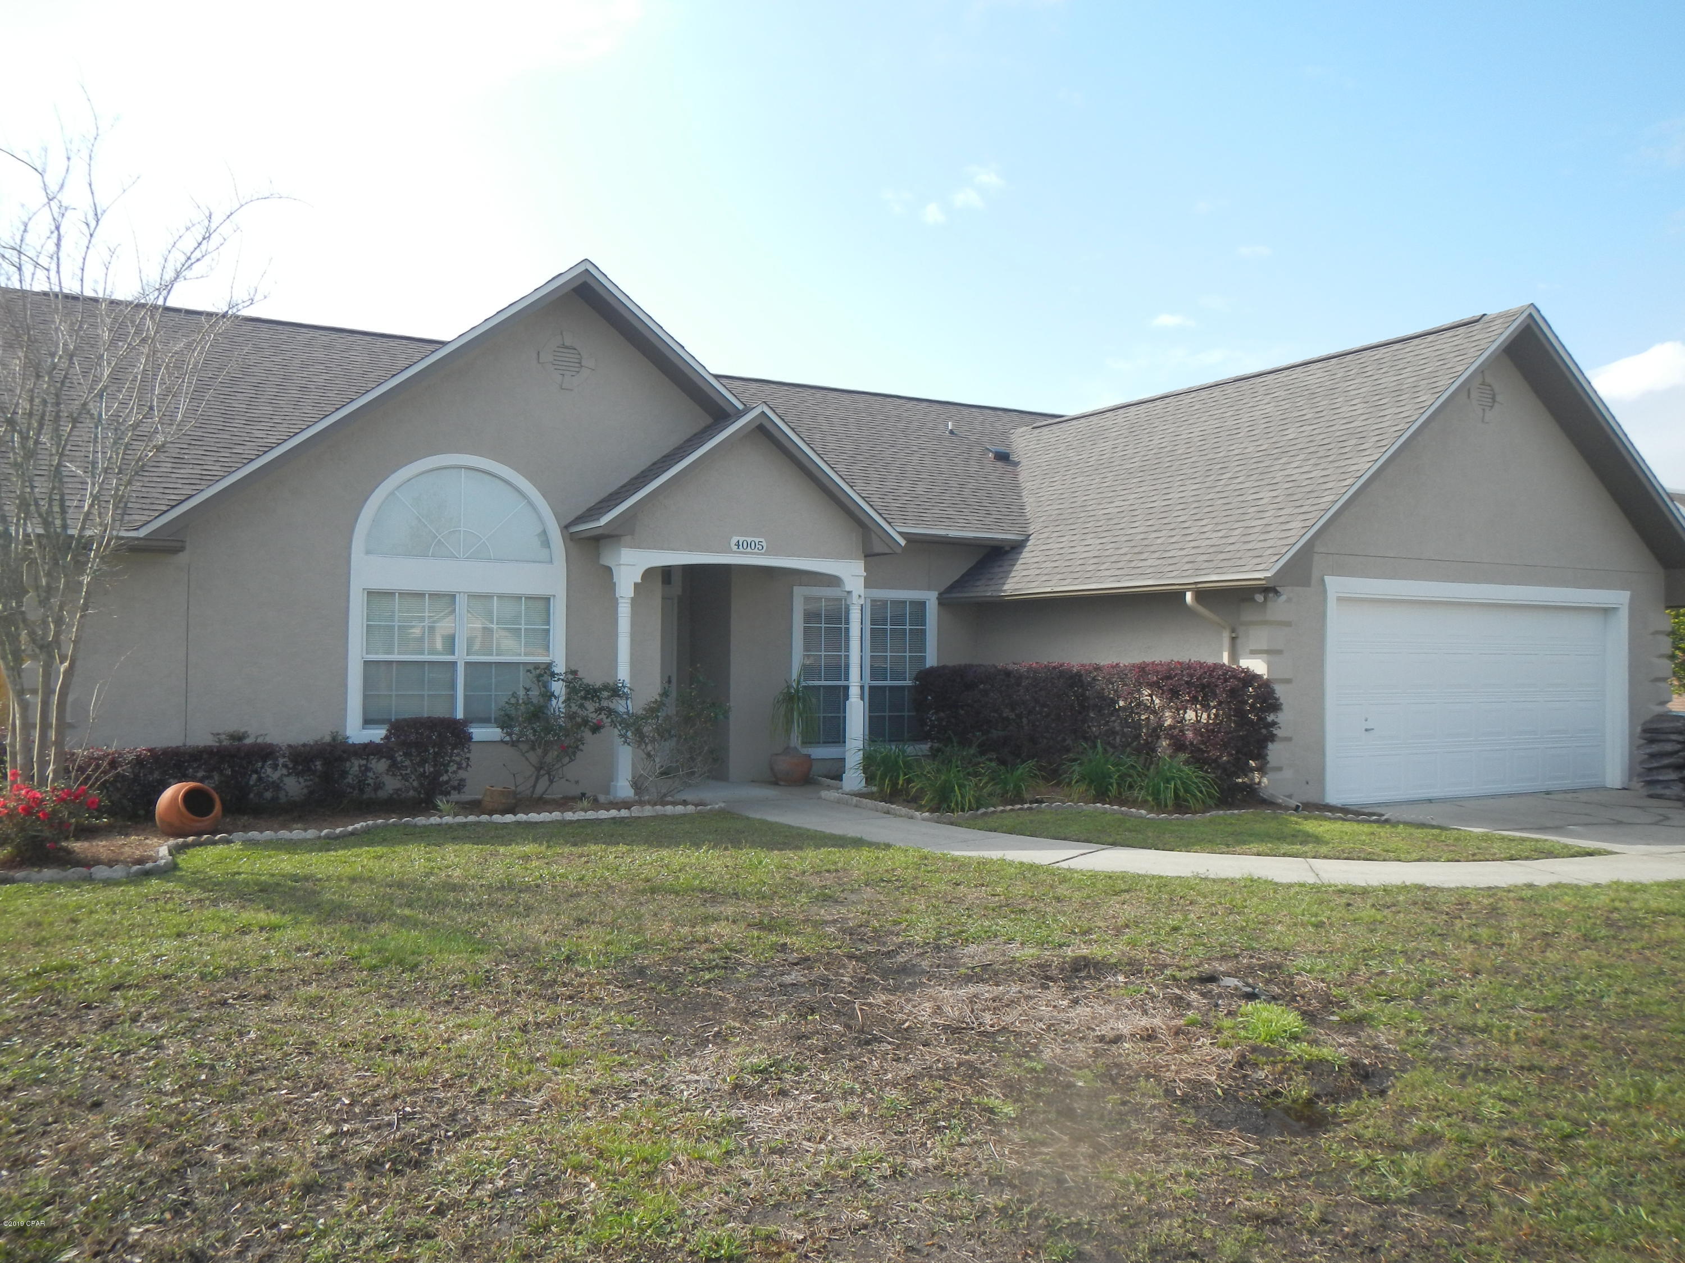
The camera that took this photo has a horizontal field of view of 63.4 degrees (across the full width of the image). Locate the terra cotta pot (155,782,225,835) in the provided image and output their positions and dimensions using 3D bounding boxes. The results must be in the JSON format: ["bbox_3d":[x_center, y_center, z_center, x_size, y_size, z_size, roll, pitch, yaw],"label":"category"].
[{"bbox_3d":[-5.285,1.464,10.999,0.400,0.491,0.491,-37,-22,29],"label":"terra cotta pot"}]

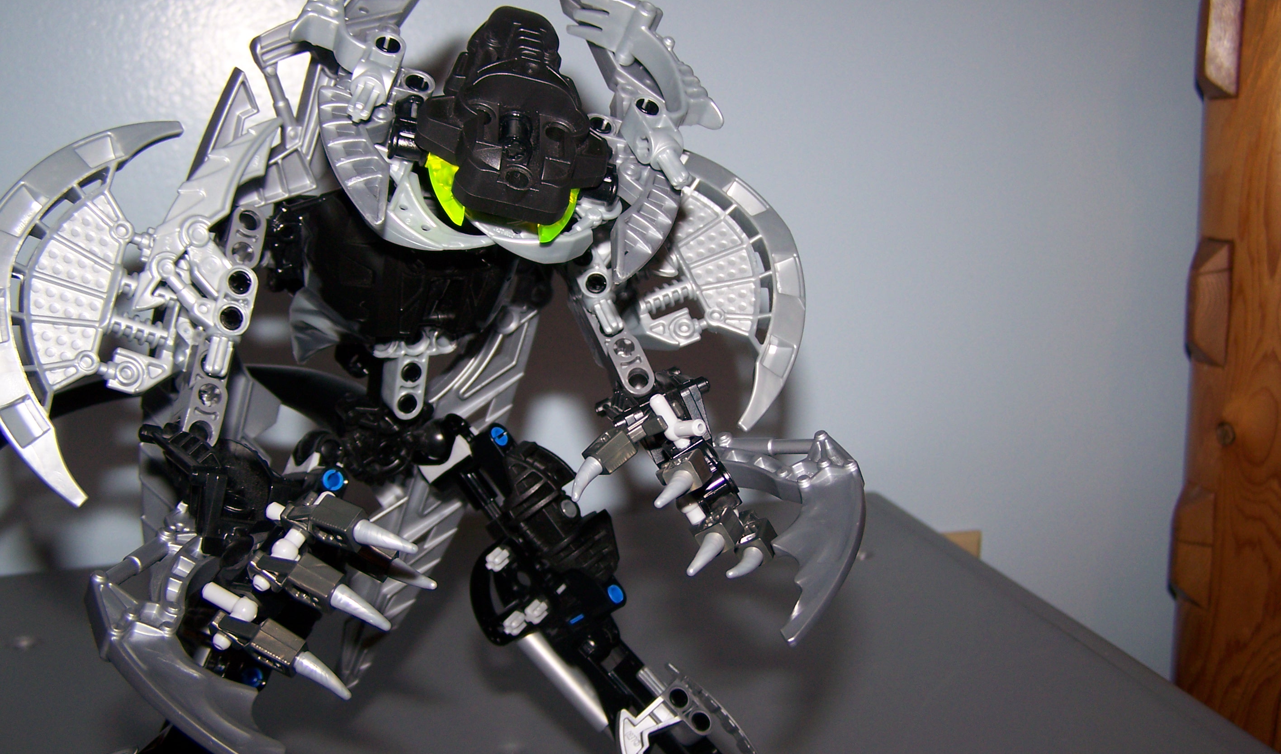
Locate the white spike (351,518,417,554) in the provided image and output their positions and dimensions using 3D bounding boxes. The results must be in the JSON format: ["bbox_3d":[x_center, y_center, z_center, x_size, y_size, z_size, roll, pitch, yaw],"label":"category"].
[{"bbox_3d":[-0.046,0.029,0.254,0.013,0.005,0.004,18,15,9],"label":"white spike"}]

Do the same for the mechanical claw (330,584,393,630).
[{"bbox_3d":[-0.052,0.043,0.260,0.013,0.005,0.004,34,14,0],"label":"mechanical claw"}]

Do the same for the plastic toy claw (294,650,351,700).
[{"bbox_3d":[-0.059,0.056,0.262,0.013,0.005,0.004,40,15,0],"label":"plastic toy claw"}]

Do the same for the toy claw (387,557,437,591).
[{"bbox_3d":[-0.044,0.038,0.270,0.013,0.005,0.004,24,12,0],"label":"toy claw"}]

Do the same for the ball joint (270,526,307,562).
[{"bbox_3d":[-0.064,0.030,0.254,0.005,0.007,0.005,41,1,-8],"label":"ball joint"}]

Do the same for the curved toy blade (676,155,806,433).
[{"bbox_3d":[0.020,-0.028,0.334,0.032,0.083,0.006,-27,-23,0],"label":"curved toy blade"}]

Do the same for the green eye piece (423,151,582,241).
[{"bbox_3d":[-0.029,-0.037,0.291,0.032,0.016,0.010,13,-37,-20],"label":"green eye piece"}]

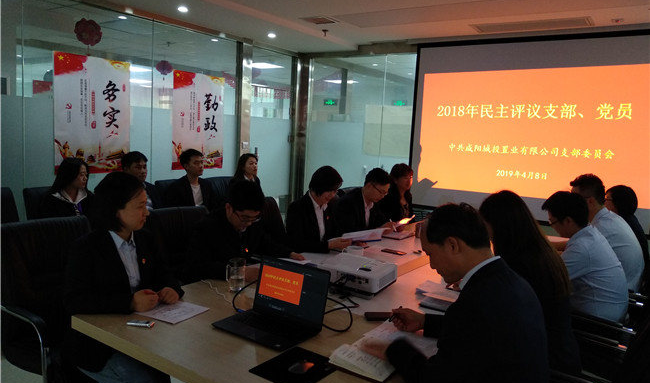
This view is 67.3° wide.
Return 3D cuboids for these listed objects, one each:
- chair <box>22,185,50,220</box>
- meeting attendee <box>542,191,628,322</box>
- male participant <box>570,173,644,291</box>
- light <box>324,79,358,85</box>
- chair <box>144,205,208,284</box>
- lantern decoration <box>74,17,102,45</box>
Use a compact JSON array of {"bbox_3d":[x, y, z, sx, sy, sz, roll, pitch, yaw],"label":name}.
[{"bbox_3d":[-1.681,0.497,3.364,0.640,1.020,0.570,8,8,36],"label":"chair"},{"bbox_3d":[1.335,0.640,2.817,0.710,1.260,0.520,7,8,33],"label":"meeting attendee"},{"bbox_3d":[1.742,0.552,3.244,0.800,1.290,0.520,8,8,36],"label":"male participant"},{"bbox_3d":[0.345,-2.295,10.200,0.600,0.060,0.600,7,8,33],"label":"light"},{"bbox_3d":[-0.762,0.629,3.019,0.650,1.020,0.570,7,8,33],"label":"chair"},{"bbox_3d":[-2.181,-1.466,4.500,0.250,0.260,0.260,8,8,36],"label":"lantern decoration"}]

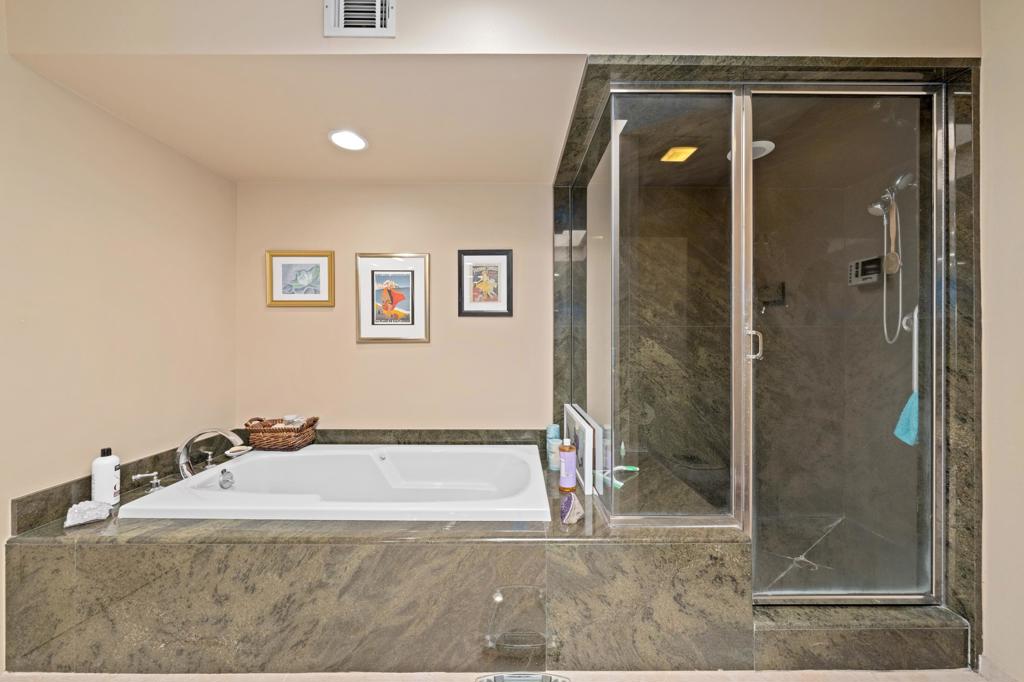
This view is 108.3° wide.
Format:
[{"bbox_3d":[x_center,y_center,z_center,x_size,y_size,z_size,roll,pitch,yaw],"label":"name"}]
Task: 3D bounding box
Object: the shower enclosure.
[{"bbox_3d":[0.976,0.013,1.858,1.240,1.929,0.996,0,0,0],"label":"shower enclosure"}]

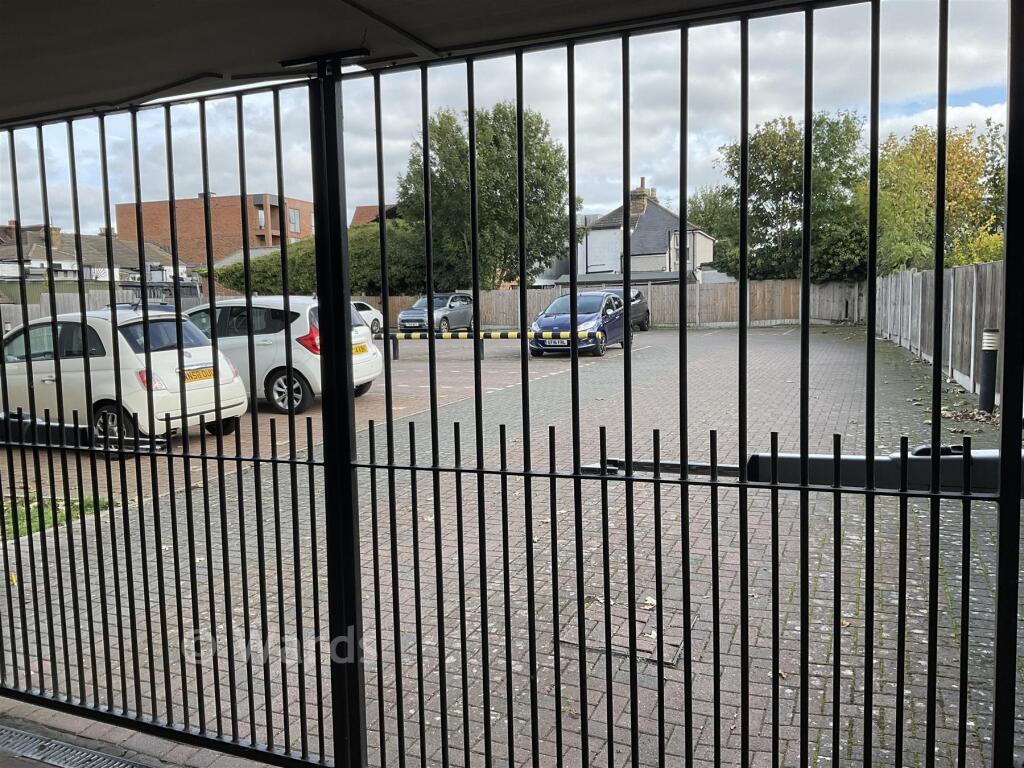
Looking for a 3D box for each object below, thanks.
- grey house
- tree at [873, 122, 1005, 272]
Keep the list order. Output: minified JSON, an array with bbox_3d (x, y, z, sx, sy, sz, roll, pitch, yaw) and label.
[{"bbox_3d":[8.650,-8.504,53.549,8.000,8.612,8.500,1,6,21],"label":"grey house"},{"bbox_3d":[13.867,-5.130,28.047,4.900,6.713,4.800,1,6,21],"label":"tree"}]

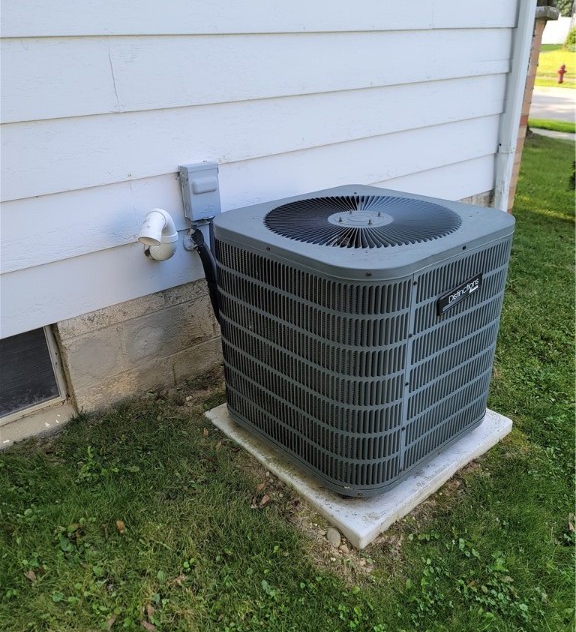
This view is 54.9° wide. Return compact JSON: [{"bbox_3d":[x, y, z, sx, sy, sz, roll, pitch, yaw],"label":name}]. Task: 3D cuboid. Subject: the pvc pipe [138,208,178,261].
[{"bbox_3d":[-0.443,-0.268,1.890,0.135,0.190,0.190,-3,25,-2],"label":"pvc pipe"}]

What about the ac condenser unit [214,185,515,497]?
[{"bbox_3d":[0.232,0.012,1.851,0.737,0.700,0.737,-21,31,-35],"label":"ac condenser unit"}]

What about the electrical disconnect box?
[{"bbox_3d":[-0.311,-0.449,1.993,0.122,0.187,0.063,-20,31,-34],"label":"electrical disconnect box"}]

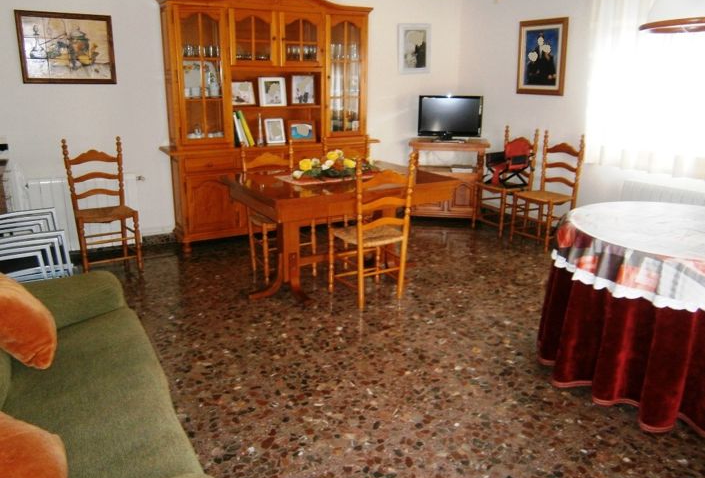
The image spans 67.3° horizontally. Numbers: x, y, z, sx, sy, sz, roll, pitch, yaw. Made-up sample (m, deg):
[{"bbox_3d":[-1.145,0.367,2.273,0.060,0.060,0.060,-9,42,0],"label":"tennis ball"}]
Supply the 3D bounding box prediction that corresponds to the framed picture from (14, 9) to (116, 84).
[{"bbox_3d":[-2.248,-1.506,4.189,0.670,0.532,0.039,-9,19,-28],"label":"framed picture"}]

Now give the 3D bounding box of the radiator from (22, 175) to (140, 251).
[{"bbox_3d":[-2.266,-0.213,4.517,0.818,0.616,0.108,-9,19,-28],"label":"radiator"}]

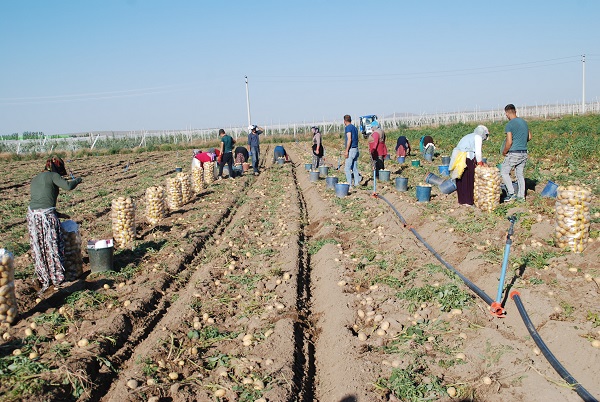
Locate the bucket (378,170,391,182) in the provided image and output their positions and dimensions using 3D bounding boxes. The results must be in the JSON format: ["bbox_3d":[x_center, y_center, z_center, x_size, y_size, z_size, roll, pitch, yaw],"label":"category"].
[{"bbox_3d":[2.180,-0.634,18.000,0.290,0.290,0.290,-3,6,0],"label":"bucket"}]

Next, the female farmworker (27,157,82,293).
[{"bbox_3d":[-2.790,0.262,8.000,0.560,1.500,0.550,1,7,30],"label":"female farmworker"}]

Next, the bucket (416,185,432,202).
[{"bbox_3d":[2.309,-0.134,13.000,0.285,0.300,0.285,-3,6,0],"label":"bucket"}]

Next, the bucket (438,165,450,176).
[{"bbox_3d":[3.780,-0.781,18.300,0.290,0.280,0.290,-3,6,0],"label":"bucket"}]

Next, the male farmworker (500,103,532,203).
[{"bbox_3d":[3.790,-0.833,12.300,0.520,1.690,0.450,-5,7,-25],"label":"male farmworker"}]

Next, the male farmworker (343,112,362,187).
[{"bbox_3d":[1.254,-1.193,16.900,0.420,1.750,0.500,3,9,43],"label":"male farmworker"}]

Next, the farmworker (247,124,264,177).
[{"bbox_3d":[-1.558,-1.751,24.203,0.580,1.740,0.420,-4,6,-6],"label":"farmworker"}]

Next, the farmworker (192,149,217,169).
[{"bbox_3d":[-3.196,-1.137,23.344,0.850,1.000,0.500,-4,7,-11],"label":"farmworker"}]

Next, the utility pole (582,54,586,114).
[{"bbox_3d":[47.148,-19.199,116.435,0.400,10.100,0.380,-3,6,0],"label":"utility pole"}]

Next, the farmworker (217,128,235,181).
[{"bbox_3d":[-2.454,-1.549,23.500,0.560,1.730,0.420,-7,7,-27],"label":"farmworker"}]

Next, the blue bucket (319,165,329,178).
[{"bbox_3d":[0.776,-0.941,22.200,0.280,0.280,0.280,-3,6,0],"label":"blue bucket"}]

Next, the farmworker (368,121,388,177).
[{"bbox_3d":[2.116,-1.383,18.900,0.480,1.580,0.520,-2,7,9],"label":"farmworker"}]

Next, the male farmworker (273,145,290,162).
[{"bbox_3d":[-0.832,-2.083,30.756,0.550,0.780,0.800,0,7,24],"label":"male farmworker"}]

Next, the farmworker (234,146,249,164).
[{"bbox_3d":[-2.392,-1.763,28.751,0.600,0.870,0.800,-2,7,12],"label":"farmworker"}]

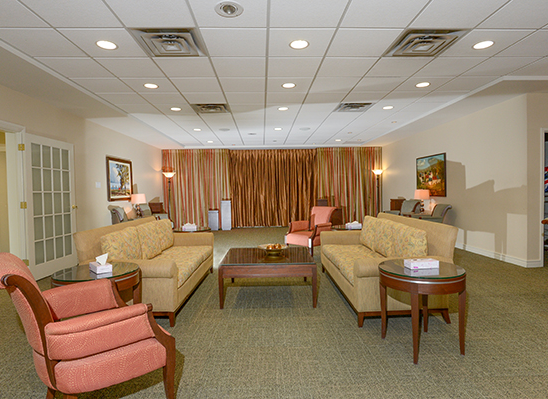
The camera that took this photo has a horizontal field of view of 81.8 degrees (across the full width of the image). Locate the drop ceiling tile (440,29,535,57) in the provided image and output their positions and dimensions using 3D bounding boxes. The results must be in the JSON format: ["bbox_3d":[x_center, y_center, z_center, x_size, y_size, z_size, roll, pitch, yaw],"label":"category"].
[{"bbox_3d":[2.077,-1.543,3.123,0.610,0.020,0.610,-1,2,-2],"label":"drop ceiling tile"}]

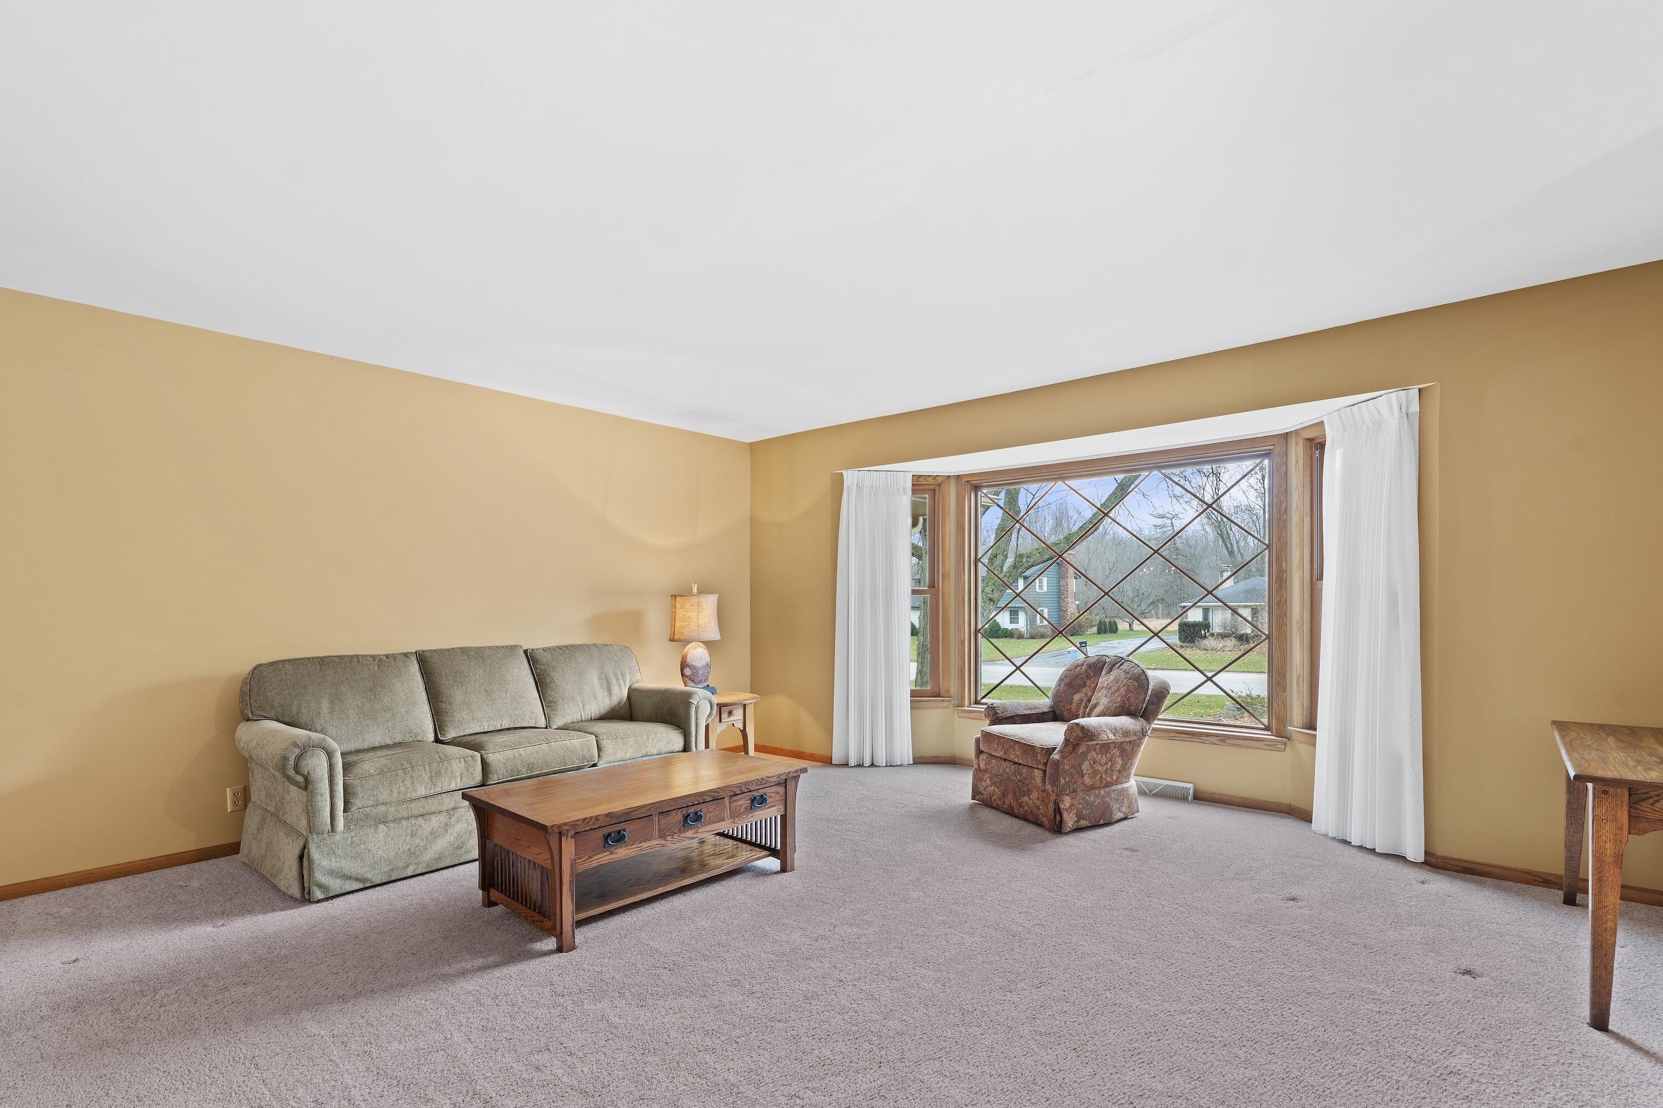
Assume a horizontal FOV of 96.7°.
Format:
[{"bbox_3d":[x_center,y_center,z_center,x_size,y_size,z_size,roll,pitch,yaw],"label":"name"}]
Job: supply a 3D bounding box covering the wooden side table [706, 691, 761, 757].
[{"bbox_3d":[-0.890,1.253,5.083,0.600,0.530,0.460,-3,-5,41],"label":"wooden side table"}]

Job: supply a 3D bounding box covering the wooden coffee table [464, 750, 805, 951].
[{"bbox_3d":[-0.762,1.156,3.075,0.665,0.440,1.220,-3,-5,41],"label":"wooden coffee table"}]

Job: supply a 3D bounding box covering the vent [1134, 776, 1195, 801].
[{"bbox_3d":[1.970,1.424,4.529,0.450,0.110,0.060,-3,-4,39],"label":"vent"}]

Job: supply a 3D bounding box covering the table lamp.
[{"bbox_3d":[-0.949,0.582,5.150,0.300,0.740,0.320,0,-3,0],"label":"table lamp"}]

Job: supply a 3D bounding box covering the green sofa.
[{"bbox_3d":[-1.718,0.975,3.913,0.910,0.920,2.130,-3,-5,41],"label":"green sofa"}]

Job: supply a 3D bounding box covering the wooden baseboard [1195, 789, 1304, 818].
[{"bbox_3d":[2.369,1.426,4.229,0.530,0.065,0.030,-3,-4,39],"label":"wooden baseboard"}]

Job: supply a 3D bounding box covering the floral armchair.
[{"bbox_3d":[1.374,1.027,4.291,0.900,0.870,0.760,2,-4,-29],"label":"floral armchair"}]

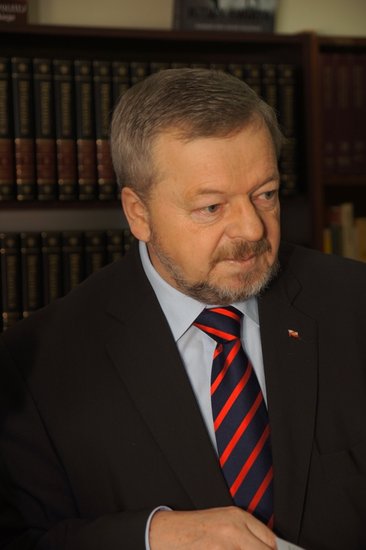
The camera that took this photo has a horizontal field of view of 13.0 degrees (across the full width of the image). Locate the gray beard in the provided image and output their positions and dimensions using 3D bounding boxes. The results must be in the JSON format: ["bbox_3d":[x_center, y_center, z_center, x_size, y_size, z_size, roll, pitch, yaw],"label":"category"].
[{"bbox_3d":[0.048,-0.009,1.690,0.142,0.083,0.100,-3,16,-32],"label":"gray beard"}]

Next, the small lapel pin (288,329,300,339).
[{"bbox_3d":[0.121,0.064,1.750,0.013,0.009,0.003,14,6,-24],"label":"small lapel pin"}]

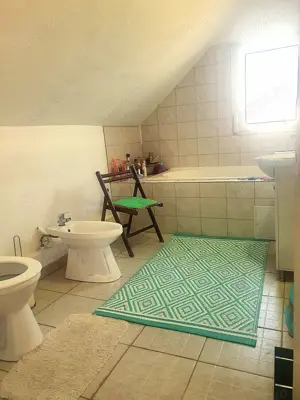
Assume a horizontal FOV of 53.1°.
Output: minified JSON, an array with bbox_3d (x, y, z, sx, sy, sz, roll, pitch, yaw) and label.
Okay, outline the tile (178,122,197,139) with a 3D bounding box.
[{"bbox_3d":[0.458,-0.853,3.680,0.250,0.201,0.010,1,13,24],"label":"tile"}]

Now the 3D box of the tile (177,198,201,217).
[{"bbox_3d":[0.382,0.072,3.005,0.250,0.202,0.010,1,13,23],"label":"tile"}]

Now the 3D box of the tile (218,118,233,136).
[{"bbox_3d":[0.880,-0.860,3.529,0.170,0.200,0.010,1,12,24],"label":"tile"}]

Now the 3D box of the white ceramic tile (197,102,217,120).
[{"bbox_3d":[0.672,-1.045,3.539,0.250,0.201,0.010,1,13,24],"label":"white ceramic tile"}]

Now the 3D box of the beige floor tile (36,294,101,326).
[{"bbox_3d":[-0.480,0.664,1.799,0.330,0.010,0.330,1,12,24],"label":"beige floor tile"}]

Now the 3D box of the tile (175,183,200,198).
[{"bbox_3d":[0.373,-0.099,2.996,0.254,0.146,0.010,1,11,24],"label":"tile"}]

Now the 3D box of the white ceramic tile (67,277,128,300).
[{"bbox_3d":[-0.346,0.599,2.095,0.330,0.010,0.330,1,12,24],"label":"white ceramic tile"}]

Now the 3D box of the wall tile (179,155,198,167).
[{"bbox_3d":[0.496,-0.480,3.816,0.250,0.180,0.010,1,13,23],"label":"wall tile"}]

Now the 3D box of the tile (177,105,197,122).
[{"bbox_3d":[0.443,-1.049,3.640,0.250,0.201,0.010,1,13,24],"label":"tile"}]

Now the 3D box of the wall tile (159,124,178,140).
[{"bbox_3d":[0.228,-0.857,3.777,0.249,0.202,0.010,1,11,24],"label":"wall tile"}]

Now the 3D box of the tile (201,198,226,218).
[{"bbox_3d":[0.614,0.075,2.906,0.250,0.201,0.010,1,13,24],"label":"tile"}]

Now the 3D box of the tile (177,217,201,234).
[{"bbox_3d":[0.397,0.261,3.046,0.250,0.183,0.010,1,13,23],"label":"tile"}]

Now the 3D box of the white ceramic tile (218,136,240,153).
[{"bbox_3d":[0.945,-0.660,3.576,0.250,0.202,0.010,1,13,23],"label":"white ceramic tile"}]

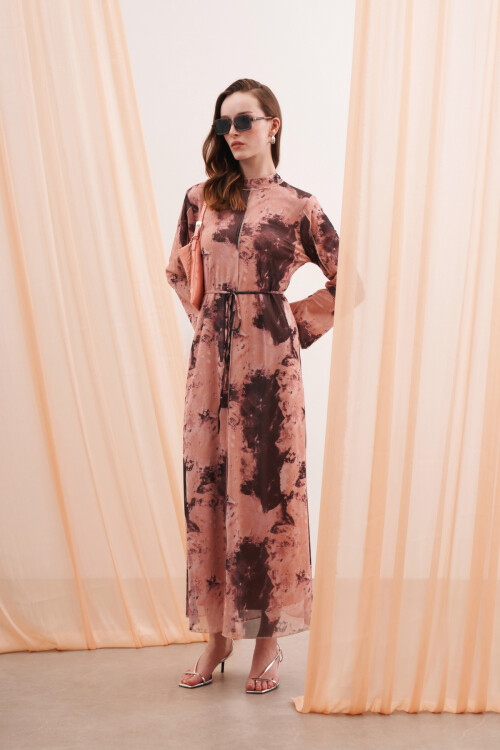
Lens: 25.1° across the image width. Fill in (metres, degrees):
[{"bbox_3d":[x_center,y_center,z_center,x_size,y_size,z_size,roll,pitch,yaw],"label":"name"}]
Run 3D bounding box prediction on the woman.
[{"bbox_3d":[0.022,0.018,3.320,0.600,1.790,0.410,0,1,25],"label":"woman"}]

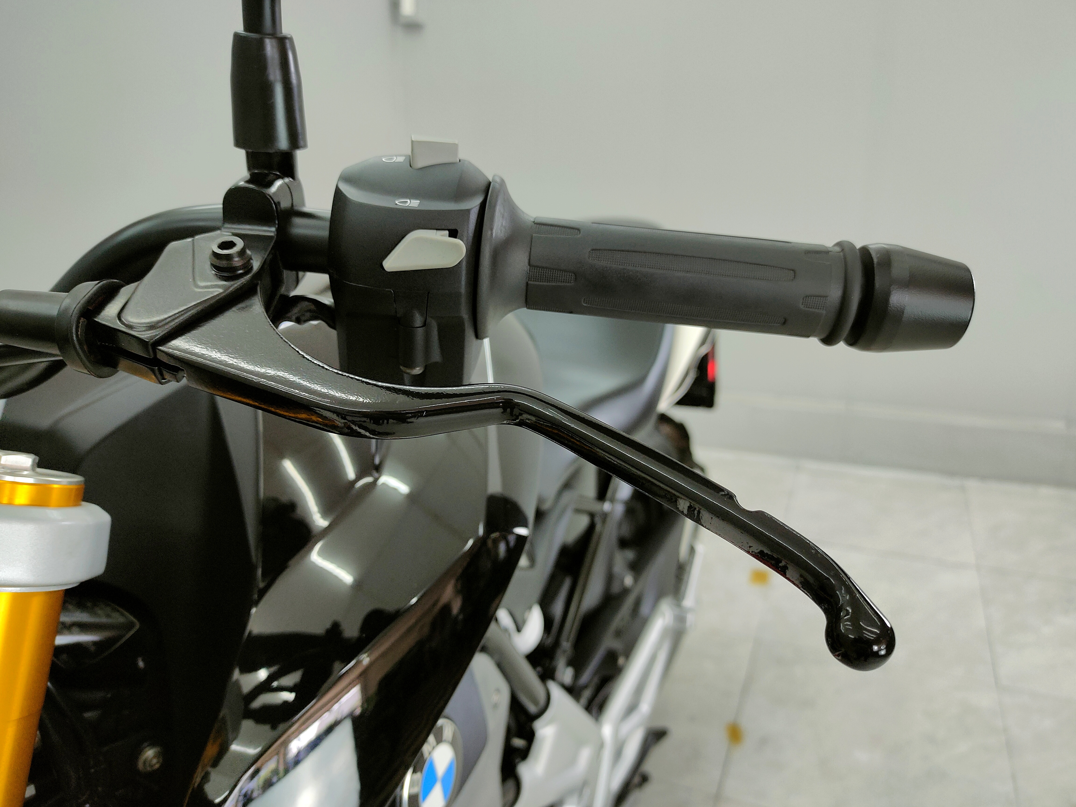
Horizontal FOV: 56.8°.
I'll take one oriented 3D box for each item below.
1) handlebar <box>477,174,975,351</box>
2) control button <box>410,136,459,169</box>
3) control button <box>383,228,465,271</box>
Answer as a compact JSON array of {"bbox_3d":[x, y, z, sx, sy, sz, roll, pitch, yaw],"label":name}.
[{"bbox_3d":[0.062,-0.042,0.342,0.165,0.057,0.057,7,21,6],"label":"handlebar"},{"bbox_3d":[-0.037,-0.091,0.361,0.016,0.011,0.010,7,21,6],"label":"control button"},{"bbox_3d":[-0.037,-0.050,0.327,0.026,0.013,0.010,7,21,6],"label":"control button"}]

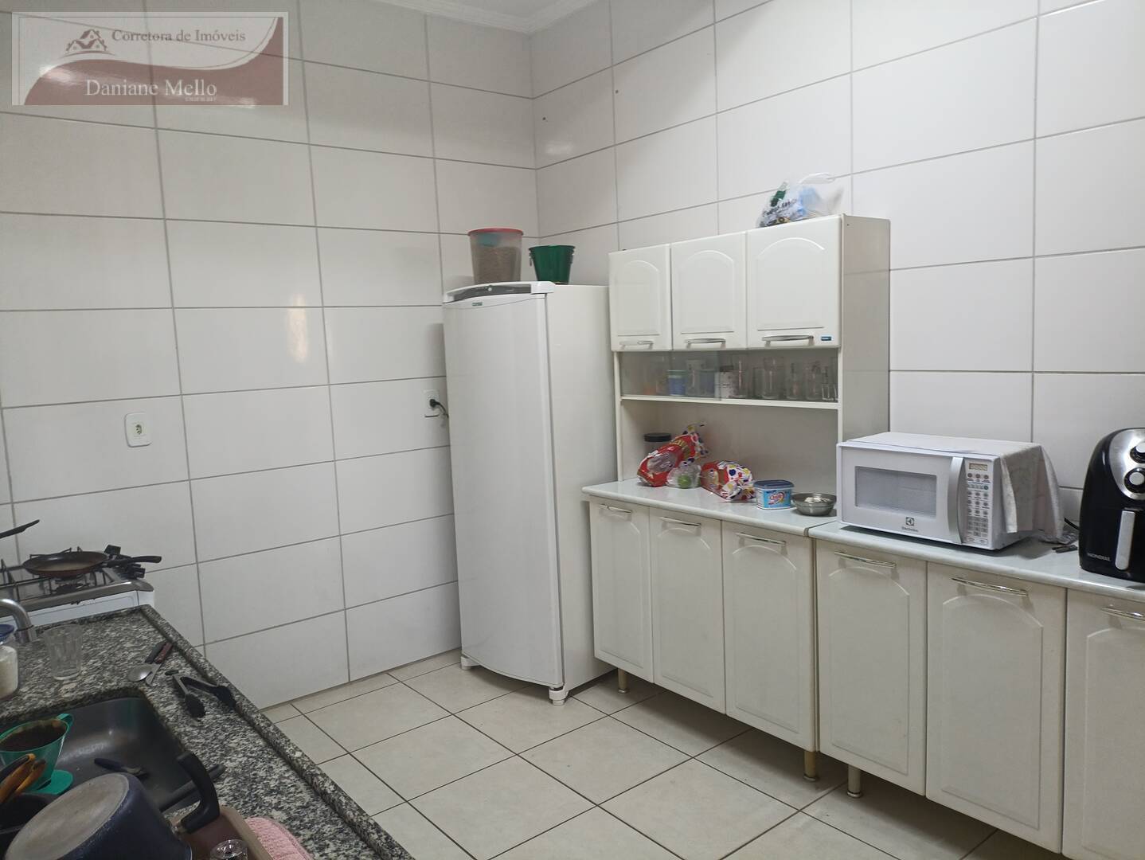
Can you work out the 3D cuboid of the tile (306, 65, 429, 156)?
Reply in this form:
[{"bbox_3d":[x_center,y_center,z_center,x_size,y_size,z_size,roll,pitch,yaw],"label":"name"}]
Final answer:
[{"bbox_3d":[-0.842,-1.338,3.491,0.563,0.320,0.010,-7,8,-37],"label":"tile"}]

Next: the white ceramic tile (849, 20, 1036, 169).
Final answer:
[{"bbox_3d":[1.103,-0.989,2.503,0.012,0.322,0.573,-8,8,-38],"label":"white ceramic tile"}]

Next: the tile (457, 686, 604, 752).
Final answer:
[{"bbox_3d":[-0.165,1.122,3.241,0.431,0.010,0.436,-8,8,-39],"label":"tile"}]

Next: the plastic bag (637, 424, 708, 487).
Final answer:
[{"bbox_3d":[0.402,0.094,3.307,0.170,0.242,0.288,-8,8,-39],"label":"plastic bag"}]

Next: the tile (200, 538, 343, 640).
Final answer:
[{"bbox_3d":[-1.224,0.651,3.408,0.567,0.324,0.010,-7,8,-37],"label":"tile"}]

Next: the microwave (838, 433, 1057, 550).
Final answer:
[{"bbox_3d":[1.047,0.170,2.394,0.300,0.262,0.469,-7,8,-36],"label":"microwave"}]

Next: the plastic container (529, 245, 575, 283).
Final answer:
[{"bbox_3d":[-0.079,-0.642,3.274,0.179,0.153,0.179,-3,7,-1],"label":"plastic container"}]

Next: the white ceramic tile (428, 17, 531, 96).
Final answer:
[{"bbox_3d":[-0.414,-1.708,3.785,0.538,0.307,0.010,-7,8,-37],"label":"white ceramic tile"}]

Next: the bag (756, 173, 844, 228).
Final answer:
[{"bbox_3d":[0.757,-0.765,2.784,0.180,0.164,0.294,-8,8,-39],"label":"bag"}]

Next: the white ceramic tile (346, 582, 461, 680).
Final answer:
[{"bbox_3d":[-0.757,0.917,3.787,0.567,0.324,0.010,-7,8,-37],"label":"white ceramic tile"}]

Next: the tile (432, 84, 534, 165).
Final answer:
[{"bbox_3d":[-0.401,-1.394,3.820,0.538,0.320,0.010,-7,8,-37],"label":"tile"}]

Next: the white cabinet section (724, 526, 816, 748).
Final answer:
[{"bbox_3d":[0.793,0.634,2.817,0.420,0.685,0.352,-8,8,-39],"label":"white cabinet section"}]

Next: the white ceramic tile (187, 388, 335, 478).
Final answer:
[{"bbox_3d":[-1.245,0.001,3.321,0.567,0.322,0.012,-8,8,-37],"label":"white ceramic tile"}]

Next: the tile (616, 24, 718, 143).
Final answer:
[{"bbox_3d":[0.368,-1.383,3.362,0.012,0.322,0.573,-8,8,-38],"label":"tile"}]

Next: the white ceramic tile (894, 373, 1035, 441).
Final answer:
[{"bbox_3d":[1.145,-0.021,2.614,0.012,0.322,0.573,-8,8,-38],"label":"white ceramic tile"}]

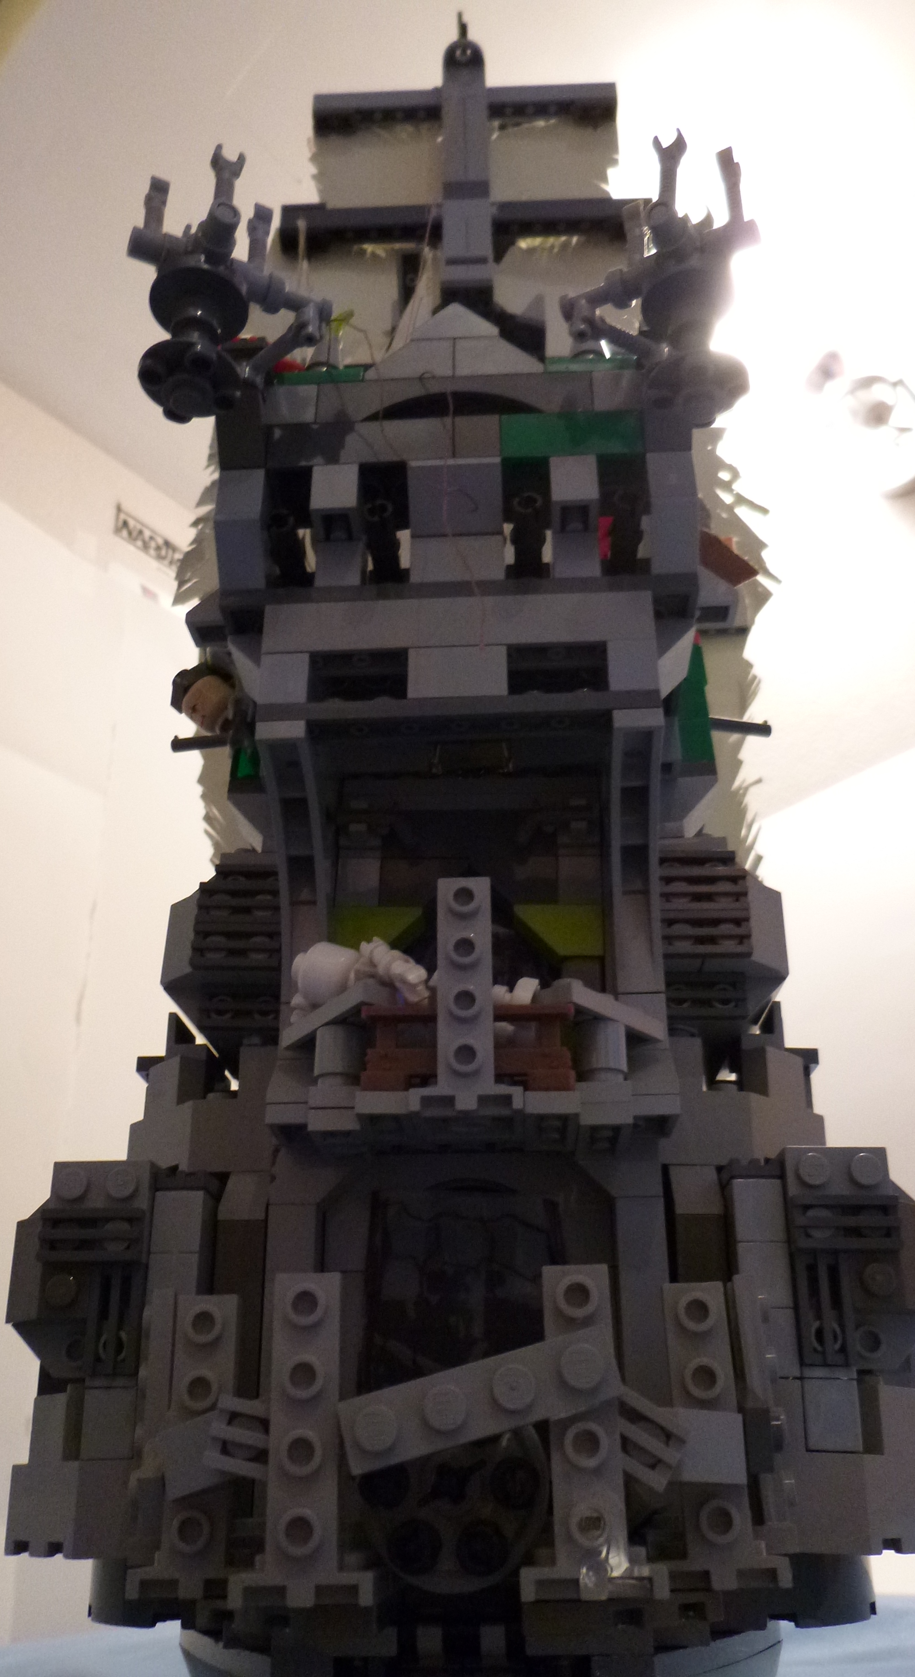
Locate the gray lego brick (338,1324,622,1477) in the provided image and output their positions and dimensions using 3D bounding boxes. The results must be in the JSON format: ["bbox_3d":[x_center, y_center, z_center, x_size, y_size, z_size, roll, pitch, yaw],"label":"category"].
[{"bbox_3d":[0.003,0.065,0.141,0.032,0.008,0.005,-15,-25,-4],"label":"gray lego brick"}]

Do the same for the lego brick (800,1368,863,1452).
[{"bbox_3d":[0.055,0.085,0.180,0.008,0.010,0.008,-2,-25,2],"label":"lego brick"}]

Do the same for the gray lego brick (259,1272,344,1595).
[{"bbox_3d":[-0.018,0.070,0.145,0.008,0.034,0.005,-2,-25,2],"label":"gray lego brick"}]

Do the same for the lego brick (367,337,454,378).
[{"bbox_3d":[-0.009,-0.083,0.217,0.016,0.010,0.008,-2,-25,2],"label":"lego brick"}]

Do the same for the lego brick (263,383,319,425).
[{"bbox_3d":[-0.029,-0.074,0.214,0.008,0.010,0.008,-2,-25,2],"label":"lego brick"}]

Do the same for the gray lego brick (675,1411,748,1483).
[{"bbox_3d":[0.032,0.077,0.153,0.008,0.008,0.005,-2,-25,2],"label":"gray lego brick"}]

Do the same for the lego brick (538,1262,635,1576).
[{"bbox_3d":[0.015,0.069,0.144,0.008,0.034,0.005,-2,-25,2],"label":"lego brick"}]

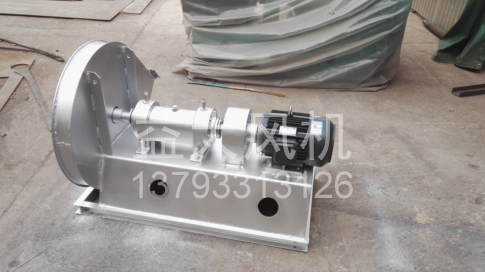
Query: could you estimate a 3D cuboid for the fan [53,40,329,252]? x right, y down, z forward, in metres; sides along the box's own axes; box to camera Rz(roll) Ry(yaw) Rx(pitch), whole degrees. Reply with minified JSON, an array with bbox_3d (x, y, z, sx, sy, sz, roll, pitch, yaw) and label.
[{"bbox_3d":[-0.202,-0.060,2.152,1.468,0.952,1.077,7,30,7],"label":"fan"}]

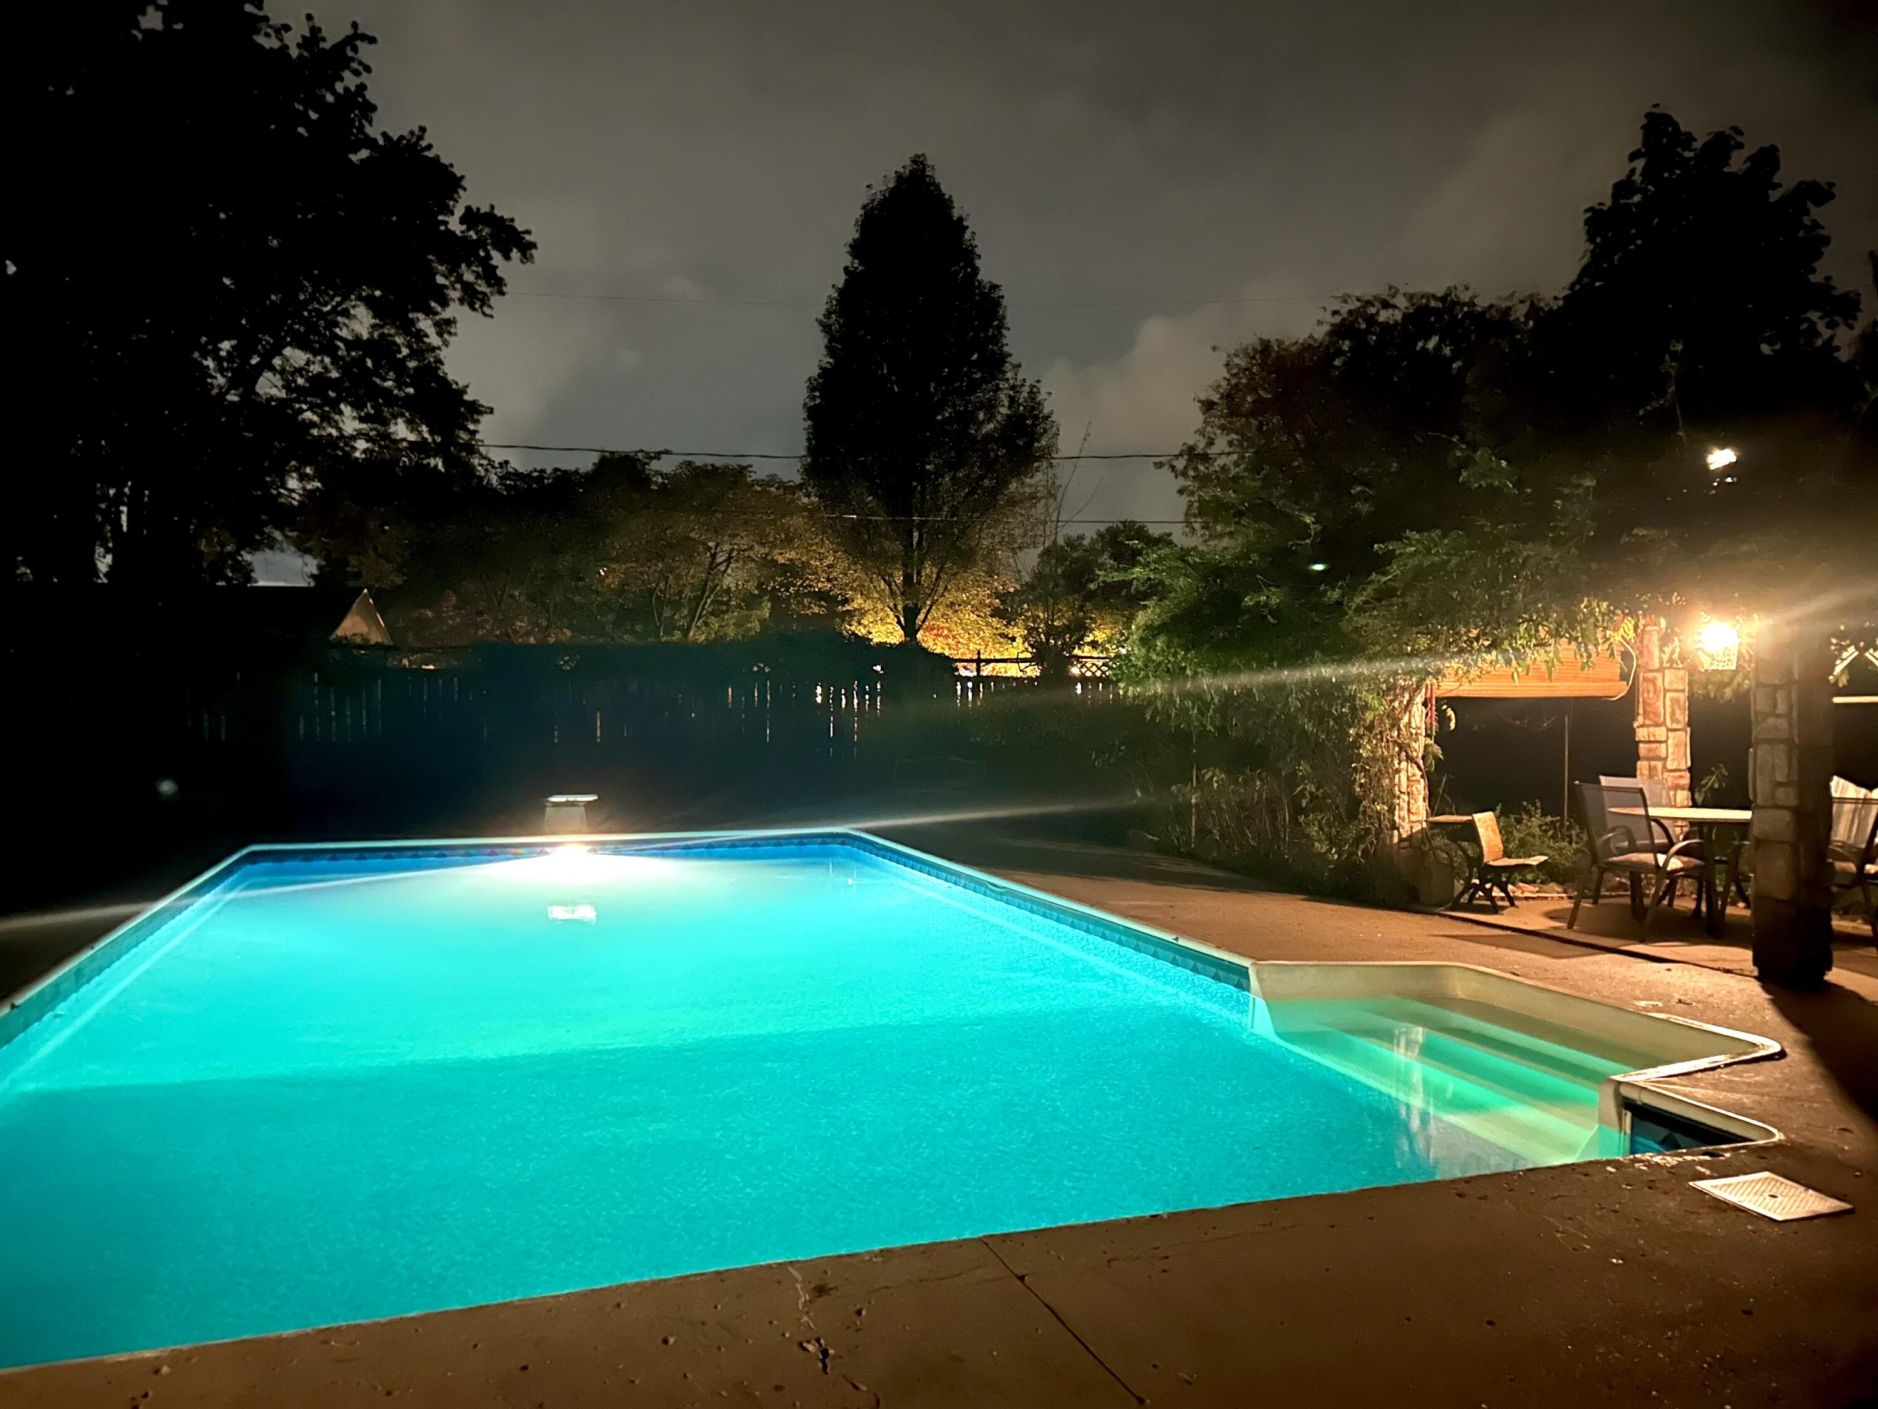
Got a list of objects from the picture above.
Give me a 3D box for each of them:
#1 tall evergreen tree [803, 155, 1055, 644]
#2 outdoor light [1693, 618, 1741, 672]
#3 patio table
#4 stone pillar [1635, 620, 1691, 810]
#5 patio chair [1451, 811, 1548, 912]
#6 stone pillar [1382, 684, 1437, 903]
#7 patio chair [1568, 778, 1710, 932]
[{"bbox_3d":[-0.297,-3.517,21.993,4.000,9.900,4.000,0,0,0],"label":"tall evergreen tree"},{"bbox_3d":[5.126,-0.389,9.292,0.280,0.340,0.280,0,0,29],"label":"outdoor light"},{"bbox_3d":[5.013,1.077,9.311,1.080,0.730,1.080,0,0,-19],"label":"patio table"},{"bbox_3d":[5.377,0.398,10.473,0.280,2.080,0.280,0,0,-19],"label":"stone pillar"},{"bbox_3d":[4.052,1.108,10.165,0.500,0.670,0.470,0,0,33],"label":"patio chair"},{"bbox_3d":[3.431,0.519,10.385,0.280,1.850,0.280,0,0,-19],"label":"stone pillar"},{"bbox_3d":[4.452,0.979,8.943,0.670,0.930,0.600,0,0,-19],"label":"patio chair"}]

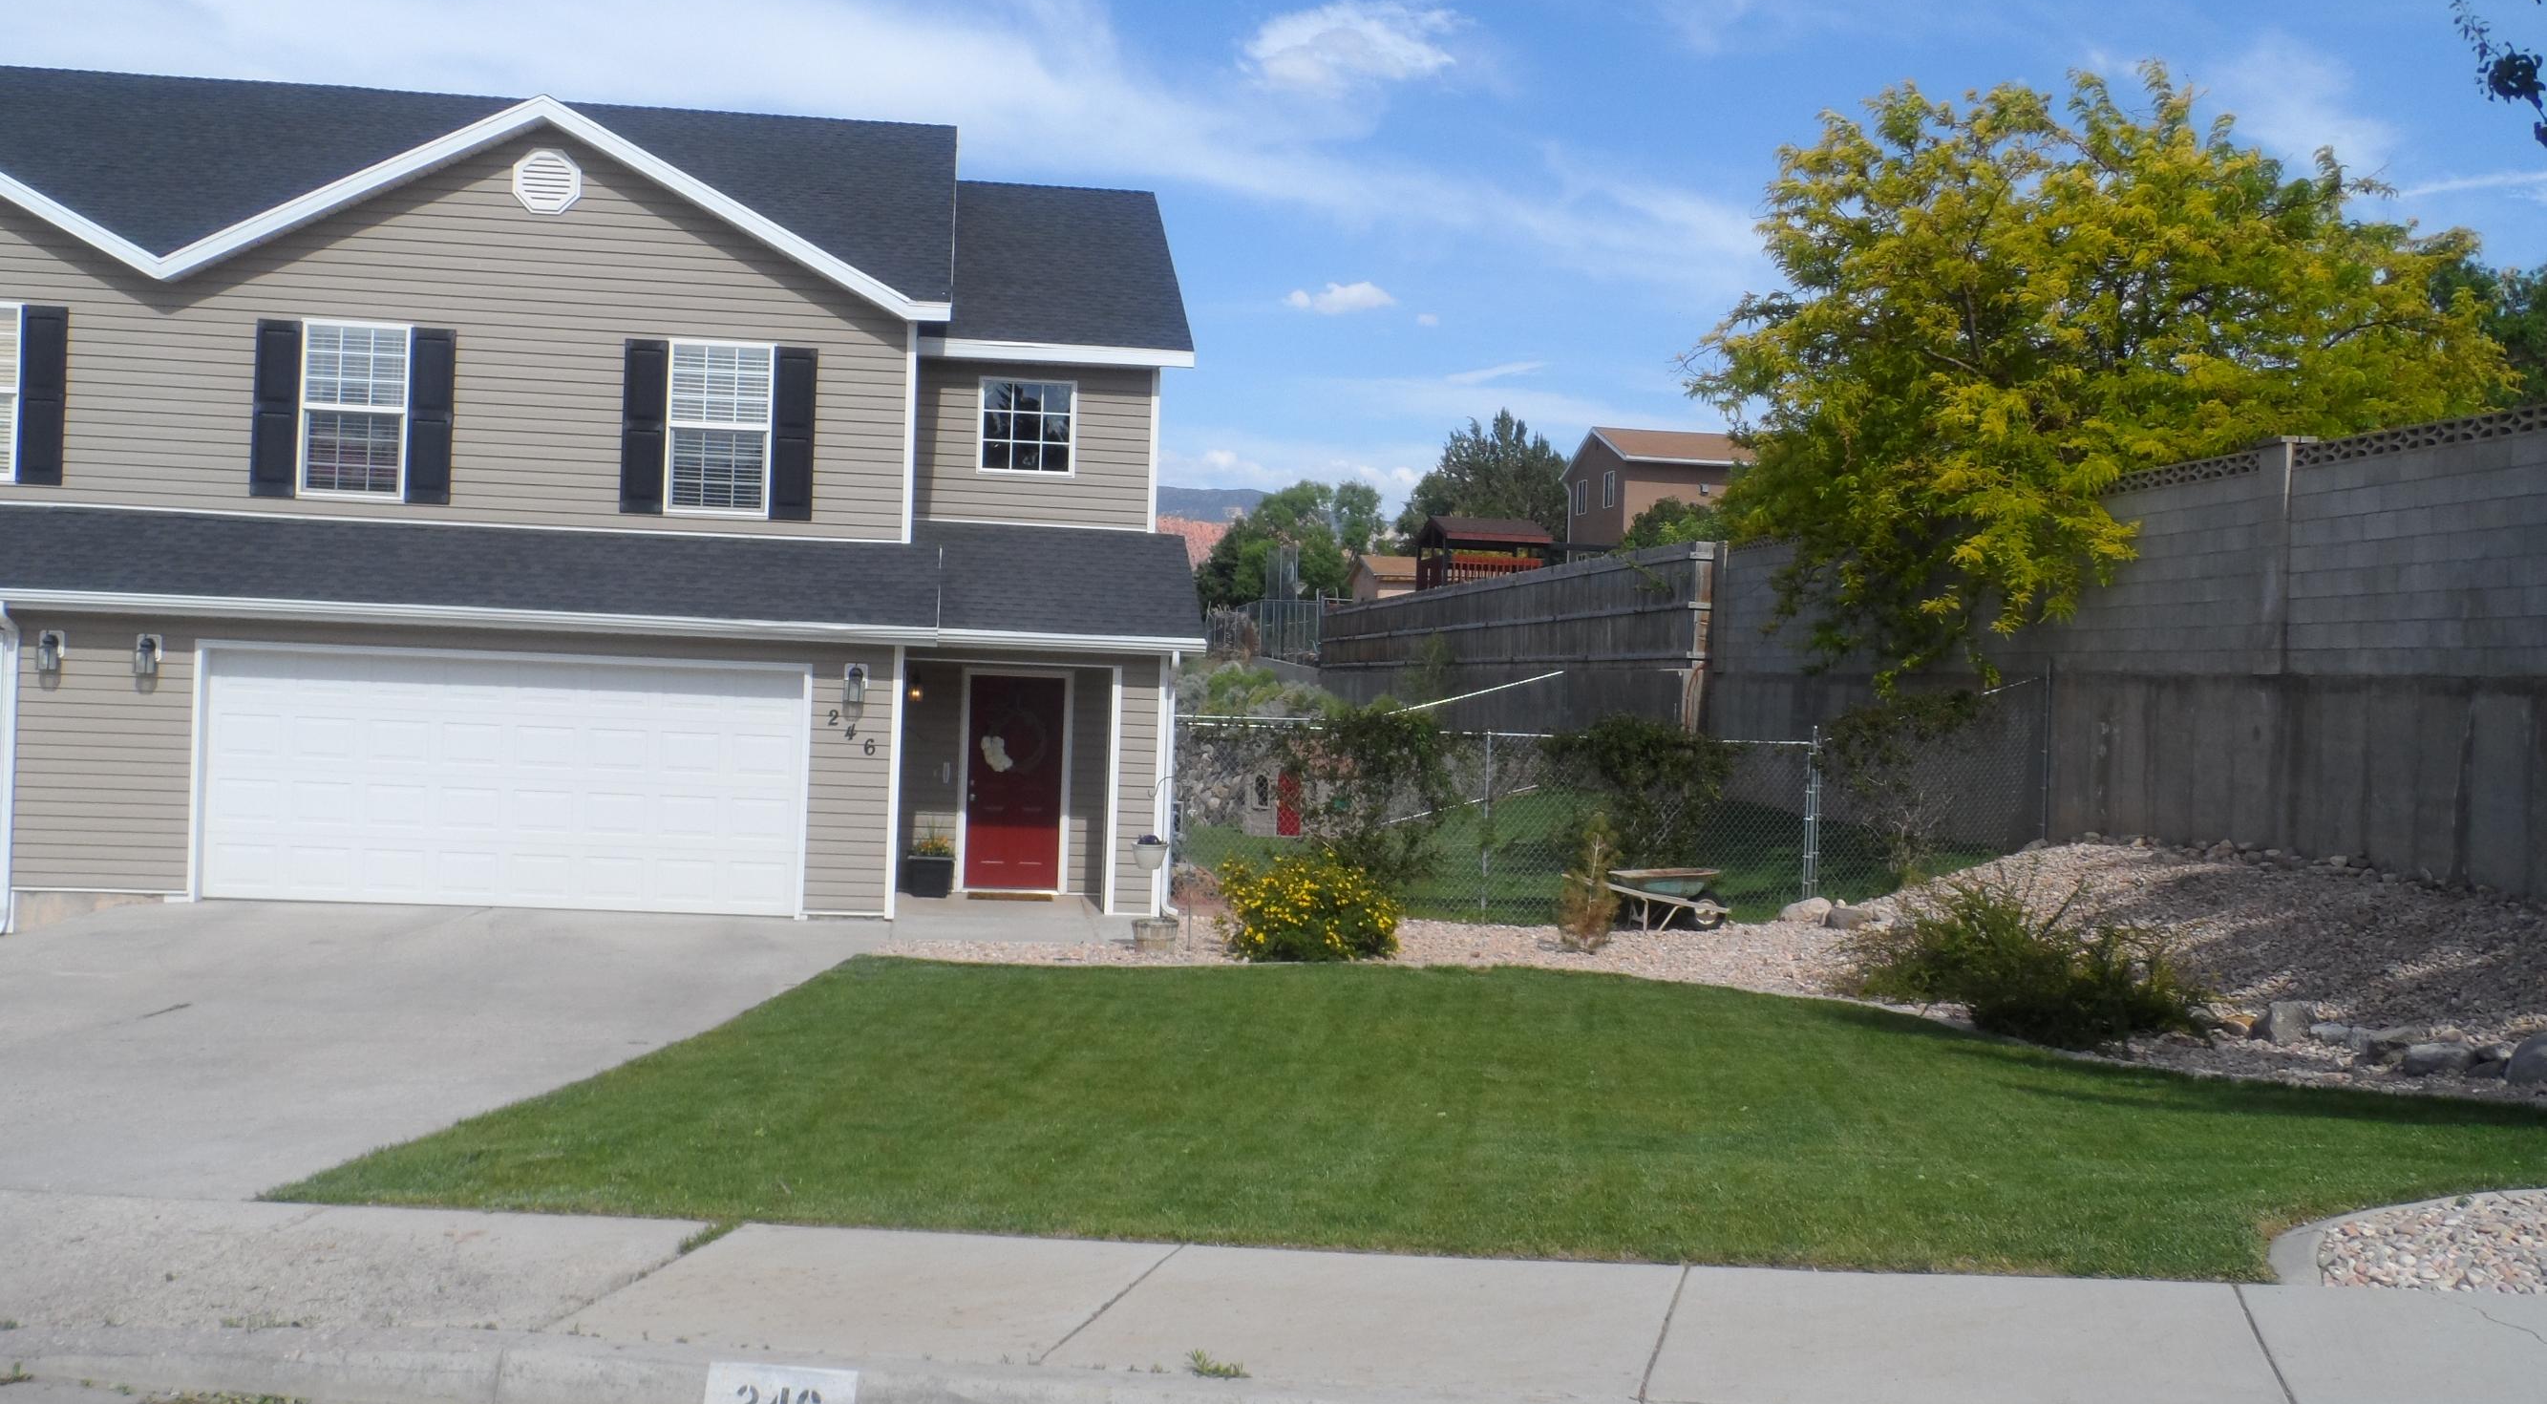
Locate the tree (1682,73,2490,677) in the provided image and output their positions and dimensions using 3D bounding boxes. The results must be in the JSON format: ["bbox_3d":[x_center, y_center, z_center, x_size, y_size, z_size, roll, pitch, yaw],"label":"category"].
[{"bbox_3d":[8.648,-3.378,24.600,8.600,6.600,8.000,2,0,0],"label":"tree"}]

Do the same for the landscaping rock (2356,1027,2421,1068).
[{"bbox_3d":[5.779,1.789,12.200,0.340,0.210,0.290,2,0,0],"label":"landscaping rock"}]

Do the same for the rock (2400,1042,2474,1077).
[{"bbox_3d":[5.858,1.793,11.850,0.360,0.190,0.280,2,0,0],"label":"rock"}]

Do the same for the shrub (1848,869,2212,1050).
[{"bbox_3d":[4.207,1.400,13.100,2.000,0.950,1.700,2,0,0],"label":"shrub"}]

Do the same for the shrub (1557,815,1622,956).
[{"bbox_3d":[2.572,1.468,19.200,0.530,1.140,0.500,2,0,0],"label":"shrub"}]

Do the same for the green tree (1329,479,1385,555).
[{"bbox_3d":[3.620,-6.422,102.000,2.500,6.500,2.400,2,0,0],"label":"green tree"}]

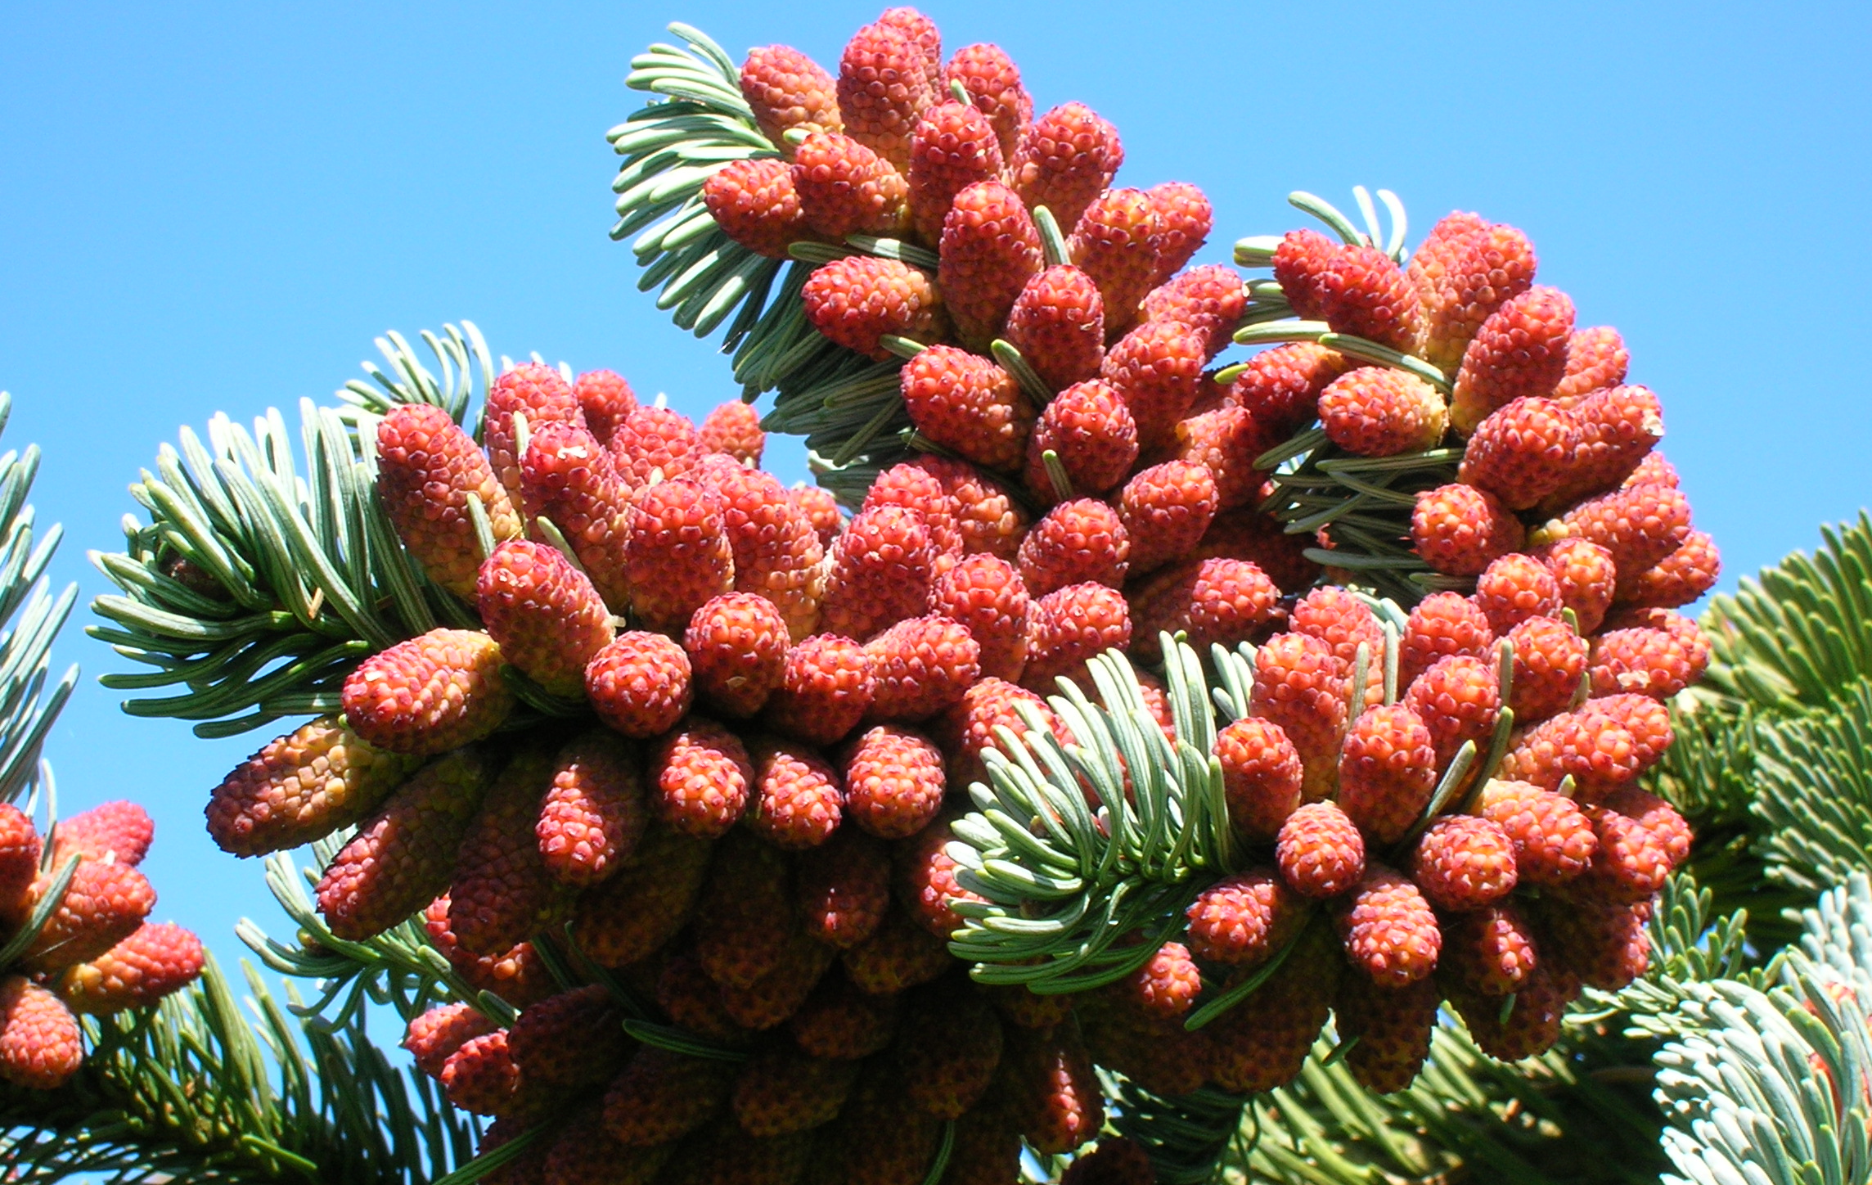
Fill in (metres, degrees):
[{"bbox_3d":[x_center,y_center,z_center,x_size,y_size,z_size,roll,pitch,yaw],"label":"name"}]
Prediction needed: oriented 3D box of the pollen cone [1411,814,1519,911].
[{"bbox_3d":[0.049,0.025,0.392,0.009,0.009,0.016,11,0,-9],"label":"pollen cone"}]

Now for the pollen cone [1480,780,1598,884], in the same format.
[{"bbox_3d":[0.058,0.023,0.409,0.008,0.008,0.016,29,0,-37],"label":"pollen cone"}]

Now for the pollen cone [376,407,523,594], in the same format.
[{"bbox_3d":[-0.043,-0.008,0.369,0.009,0.017,0.009,-24,21,0],"label":"pollen cone"}]

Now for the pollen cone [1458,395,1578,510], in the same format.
[{"bbox_3d":[0.064,-0.015,0.464,0.011,0.011,0.017,-41,-6,-41],"label":"pollen cone"}]

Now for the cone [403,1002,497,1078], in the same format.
[{"bbox_3d":[-0.048,0.045,0.430,0.012,0.007,0.007,-22,0,-17],"label":"cone"}]

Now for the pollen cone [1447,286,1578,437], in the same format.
[{"bbox_3d":[0.054,-0.022,0.400,0.009,0.016,0.009,37,25,0],"label":"pollen cone"}]

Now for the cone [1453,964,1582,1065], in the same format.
[{"bbox_3d":[0.067,0.046,0.490,0.011,0.018,0.011,-13,-32,-8],"label":"cone"}]

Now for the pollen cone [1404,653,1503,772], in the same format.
[{"bbox_3d":[0.056,0.013,0.457,0.010,0.010,0.016,24,-51,7],"label":"pollen cone"}]

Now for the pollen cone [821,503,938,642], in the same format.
[{"bbox_3d":[-0.006,0.000,0.387,0.009,0.009,0.016,21,-57,0],"label":"pollen cone"}]

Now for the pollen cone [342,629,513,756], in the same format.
[{"bbox_3d":[-0.054,0.011,0.450,0.020,0.012,0.012,-19,1,-32],"label":"pollen cone"}]

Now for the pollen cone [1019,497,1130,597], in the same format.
[{"bbox_3d":[0.013,-0.003,0.395,0.009,0.009,0.015,18,-39,0],"label":"pollen cone"}]

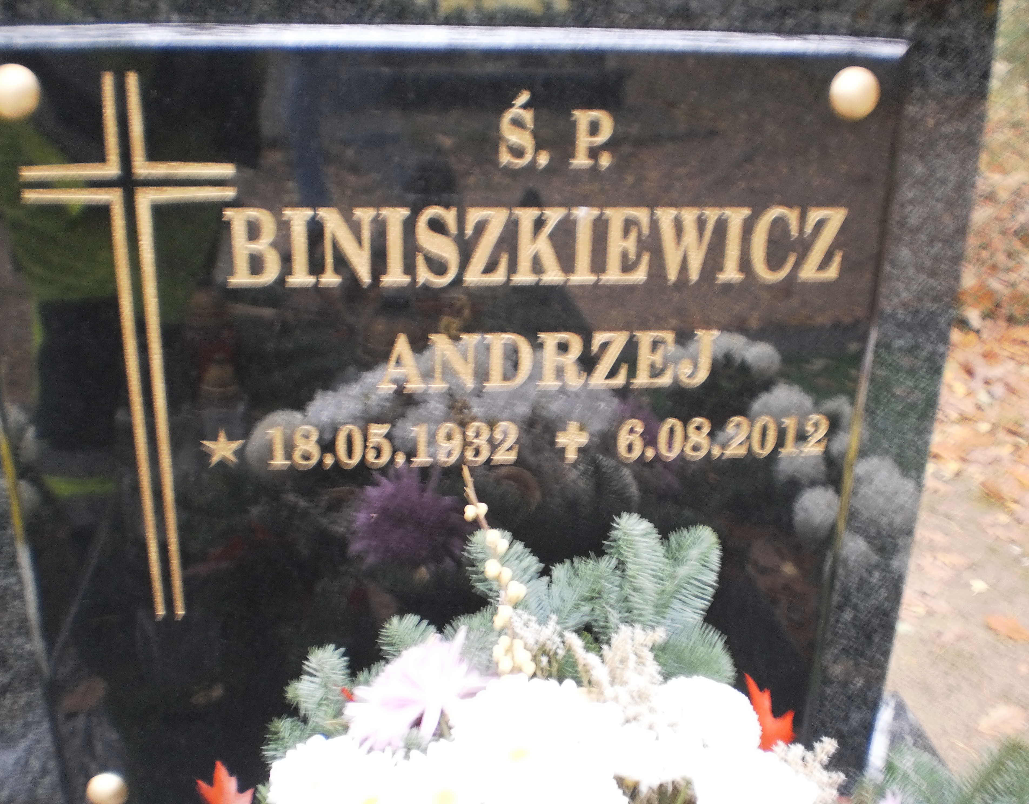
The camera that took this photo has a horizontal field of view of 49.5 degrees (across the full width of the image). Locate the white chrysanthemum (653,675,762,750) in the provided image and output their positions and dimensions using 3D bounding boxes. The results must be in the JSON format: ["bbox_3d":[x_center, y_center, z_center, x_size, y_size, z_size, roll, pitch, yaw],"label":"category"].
[{"bbox_3d":[0.133,0.220,0.770,0.077,0.066,0.074,-1,21,-6],"label":"white chrysanthemum"}]

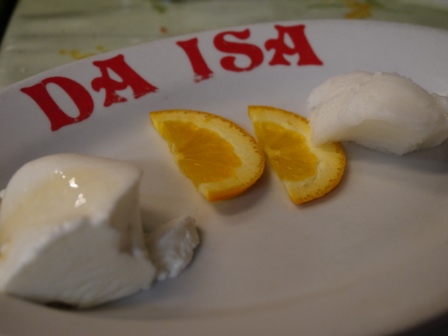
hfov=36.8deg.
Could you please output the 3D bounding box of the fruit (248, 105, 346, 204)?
[{"bbox_3d":[0.040,-0.008,0.333,0.036,0.009,0.080,-5,37,-12],"label":"fruit"}]

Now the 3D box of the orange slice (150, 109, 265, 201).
[{"bbox_3d":[-0.005,-0.009,0.331,0.037,0.010,0.073,-14,40,-23],"label":"orange slice"}]

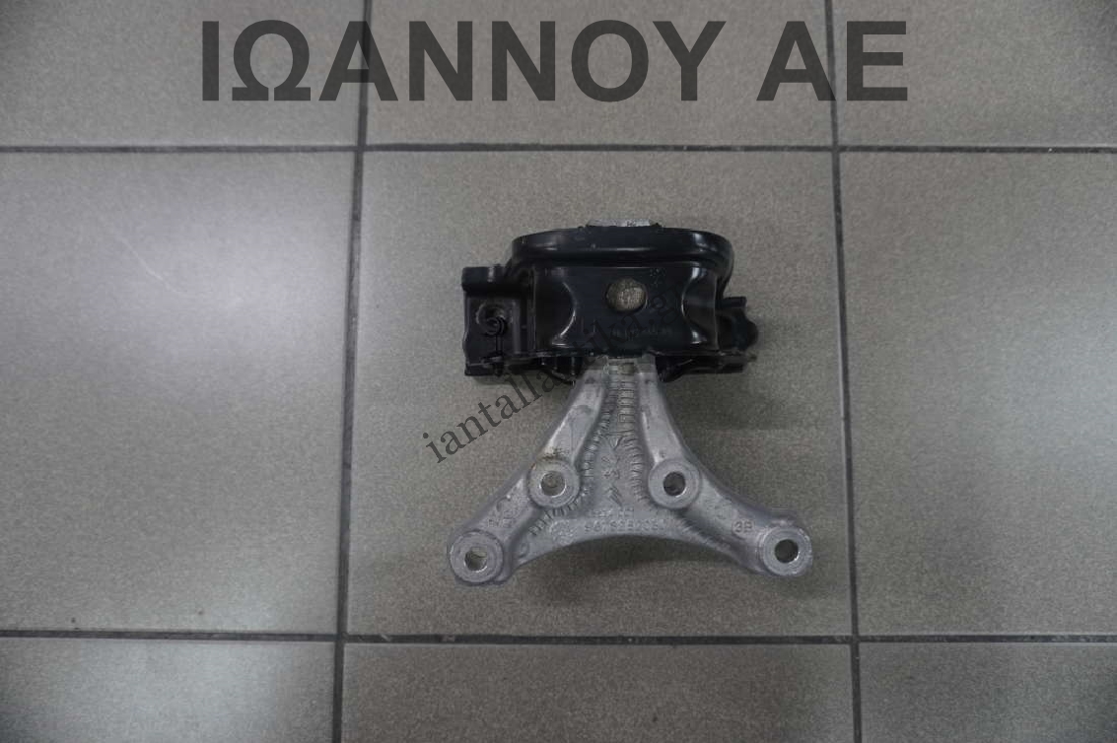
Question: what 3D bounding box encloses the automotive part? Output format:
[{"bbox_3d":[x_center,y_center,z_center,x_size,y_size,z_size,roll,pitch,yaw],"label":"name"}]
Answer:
[{"bbox_3d":[0.039,0.016,0.433,0.206,0.088,0.209,-1,84,0],"label":"automotive part"}]

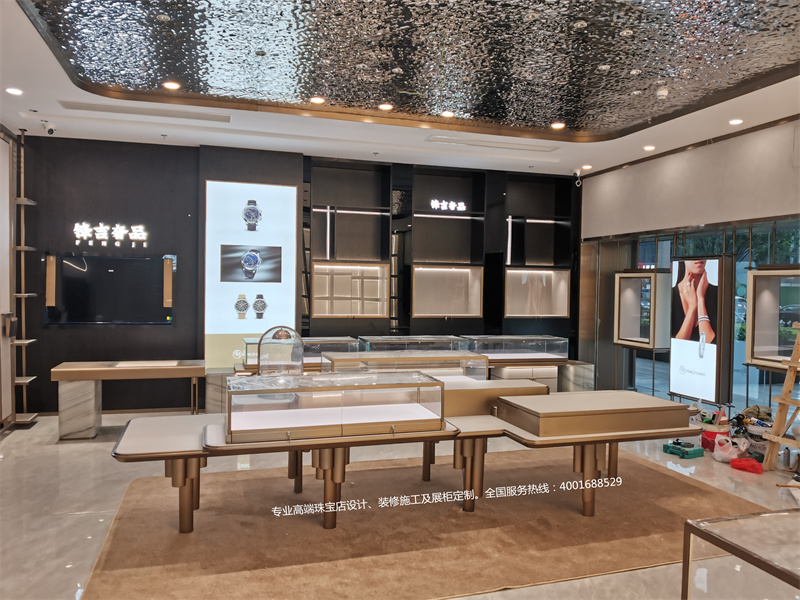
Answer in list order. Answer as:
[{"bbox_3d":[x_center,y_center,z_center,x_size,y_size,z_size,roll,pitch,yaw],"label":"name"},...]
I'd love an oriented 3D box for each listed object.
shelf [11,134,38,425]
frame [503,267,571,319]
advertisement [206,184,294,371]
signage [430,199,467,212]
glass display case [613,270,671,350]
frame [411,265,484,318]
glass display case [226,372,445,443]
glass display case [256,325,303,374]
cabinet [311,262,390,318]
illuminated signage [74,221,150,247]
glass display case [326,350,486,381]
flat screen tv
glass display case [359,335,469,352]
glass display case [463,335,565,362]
[{"bbox_3d":[-4.120,-0.270,6.531,0.269,3.170,0.408,0,2,-18],"label":"shelf"},{"bbox_3d":[1.976,-0.104,9.053,1.076,0.711,0.456,0,2,-18],"label":"frame"},{"bbox_3d":[-1.953,-0.294,7.901,1.164,2.459,0.090,0,2,-17],"label":"advertisement"},{"bbox_3d":[0.727,-1.393,8.867,0.564,0.156,0.050,0,2,-17],"label":"signage"},{"bbox_3d":[3.363,0.135,8.229,0.391,0.994,0.807,0,2,-18],"label":"glass display case"},{"bbox_3d":[0.666,-0.119,9.118,1.128,0.768,0.430,0,2,-17],"label":"frame"},{"bbox_3d":[-0.477,0.757,4.385,1.518,0.338,0.585,0,2,-17],"label":"glass display case"},{"bbox_3d":[-0.965,0.492,4.891,0.377,0.557,0.377,0,2,-17],"label":"glass display case"},{"bbox_3d":[-0.738,-0.132,8.676,1.117,0.769,0.430,0,2,-17],"label":"cabinet"},{"bbox_3d":[-3.414,-0.775,7.125,0.794,0.251,0.060,0,2,-18],"label":"illuminated signage"},{"bbox_3d":[0.043,0.679,5.534,1.431,0.339,0.571,0,2,-18],"label":"glass display case"},{"bbox_3d":[-3.421,-0.109,7.129,1.345,0.799,0.070,0,2,-18],"label":"flat screen tv"},{"bbox_3d":[0.159,0.584,6.987,1.182,0.271,0.570,0,2,-18],"label":"glass display case"},{"bbox_3d":[1.567,0.668,8.206,1.388,0.303,0.560,0,2,-17],"label":"glass display case"}]

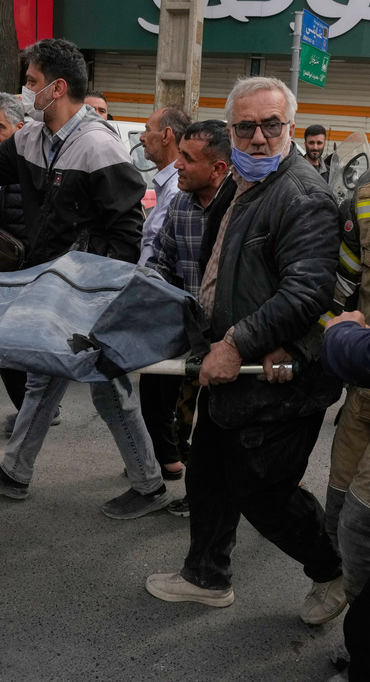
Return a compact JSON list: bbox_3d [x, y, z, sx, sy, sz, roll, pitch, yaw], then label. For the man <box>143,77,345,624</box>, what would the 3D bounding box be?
[{"bbox_3d":[0.261,0.102,2.084,0.660,1.690,0.550,-4,18,-26],"label":"man"}]

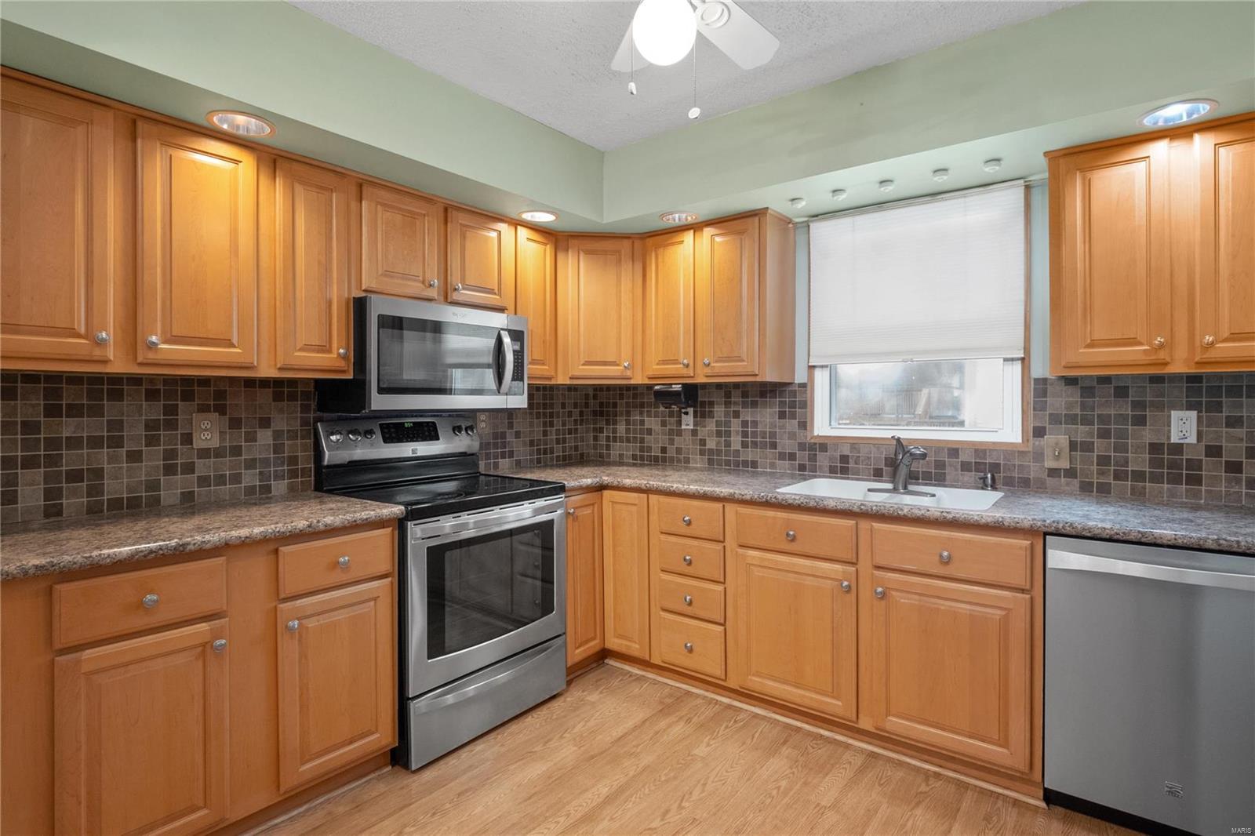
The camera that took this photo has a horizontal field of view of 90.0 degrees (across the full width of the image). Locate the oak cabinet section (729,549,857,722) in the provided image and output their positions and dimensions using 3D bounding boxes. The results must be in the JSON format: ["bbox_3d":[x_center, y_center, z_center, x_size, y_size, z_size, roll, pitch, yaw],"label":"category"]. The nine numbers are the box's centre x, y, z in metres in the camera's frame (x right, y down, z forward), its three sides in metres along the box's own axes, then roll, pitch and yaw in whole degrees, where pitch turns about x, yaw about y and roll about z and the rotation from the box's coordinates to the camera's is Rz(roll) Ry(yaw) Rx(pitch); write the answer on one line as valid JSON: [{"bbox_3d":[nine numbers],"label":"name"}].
[{"bbox_3d":[0.803,0.809,2.622,0.495,0.557,0.560,1,2,38],"label":"oak cabinet section"}]

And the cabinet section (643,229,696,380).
[{"bbox_3d":[0.303,-0.555,3.221,0.294,0.710,0.310,1,2,38],"label":"cabinet section"}]

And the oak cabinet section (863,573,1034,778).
[{"bbox_3d":[1.228,0.810,2.286,0.467,0.552,0.560,1,2,38],"label":"oak cabinet section"}]

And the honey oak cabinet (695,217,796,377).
[{"bbox_3d":[0.560,-0.544,3.024,0.377,0.760,0.324,1,2,37],"label":"honey oak cabinet"}]

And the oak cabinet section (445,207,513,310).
[{"bbox_3d":[-0.768,-0.691,2.855,0.310,0.391,0.344,1,2,38],"label":"oak cabinet section"}]

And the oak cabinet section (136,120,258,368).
[{"bbox_3d":[-1.431,-0.512,2.023,0.310,0.698,0.318,1,2,38],"label":"oak cabinet section"}]

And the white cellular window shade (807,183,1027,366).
[{"bbox_3d":[1.196,-0.581,2.692,0.860,0.679,0.050,1,2,37],"label":"white cellular window shade"}]

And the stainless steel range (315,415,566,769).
[{"bbox_3d":[-0.754,0.594,2.600,0.689,1.190,0.760,1,2,37],"label":"stainless steel range"}]

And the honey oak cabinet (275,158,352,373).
[{"bbox_3d":[-1.220,-0.521,2.290,0.322,0.760,0.292,1,2,37],"label":"honey oak cabinet"}]

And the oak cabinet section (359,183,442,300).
[{"bbox_3d":[-1.003,-0.682,2.559,0.310,0.398,0.343,1,2,38],"label":"oak cabinet section"}]

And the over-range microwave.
[{"bbox_3d":[-0.853,-0.240,2.675,0.438,0.420,0.770,1,2,37],"label":"over-range microwave"}]

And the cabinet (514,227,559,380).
[{"bbox_3d":[-0.567,-0.550,3.147,0.322,0.765,0.289,1,2,37],"label":"cabinet"}]

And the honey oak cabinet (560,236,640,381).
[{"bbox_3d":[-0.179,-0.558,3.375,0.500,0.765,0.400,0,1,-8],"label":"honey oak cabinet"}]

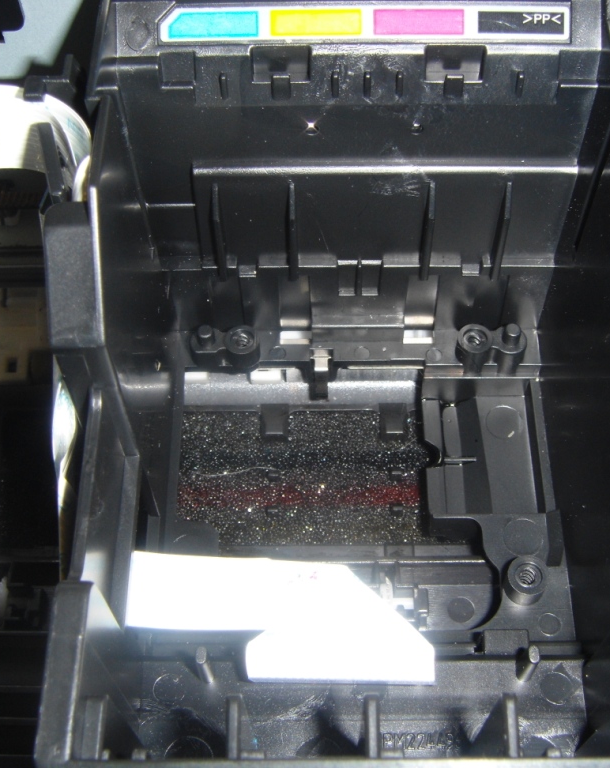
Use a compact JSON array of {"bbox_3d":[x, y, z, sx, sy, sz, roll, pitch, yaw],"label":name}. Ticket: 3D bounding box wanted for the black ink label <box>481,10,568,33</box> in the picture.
[{"bbox_3d":[0.027,-0.045,0.130,0.011,0.003,0.001,0,10,0],"label":"black ink label"}]

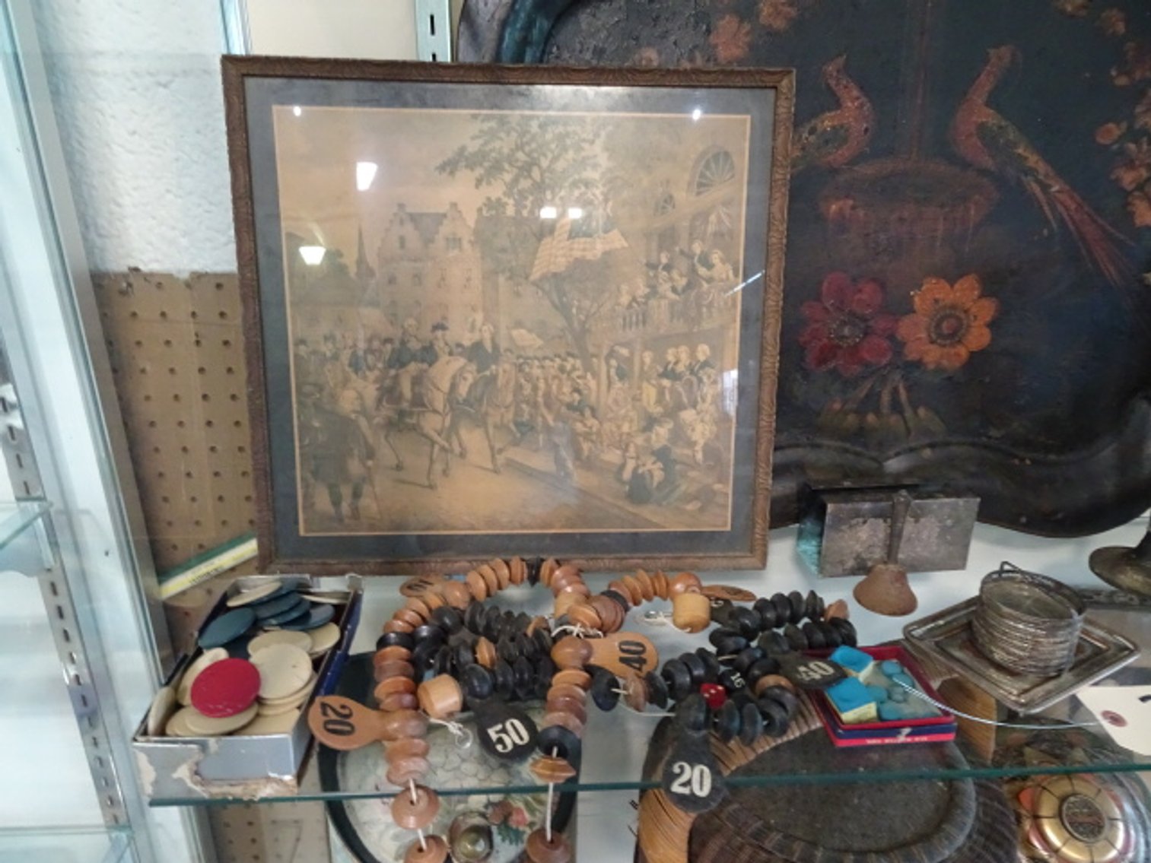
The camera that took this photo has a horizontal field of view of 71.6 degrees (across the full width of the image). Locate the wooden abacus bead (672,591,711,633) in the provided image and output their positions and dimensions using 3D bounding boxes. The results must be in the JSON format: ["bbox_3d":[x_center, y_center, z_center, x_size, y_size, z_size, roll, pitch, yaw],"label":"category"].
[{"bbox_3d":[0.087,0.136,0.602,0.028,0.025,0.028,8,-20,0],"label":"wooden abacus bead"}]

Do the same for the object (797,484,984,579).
[{"bbox_3d":[0.274,0.084,0.700,0.131,0.067,0.045,-1,22,-6],"label":"object"}]

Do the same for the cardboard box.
[{"bbox_3d":[-0.203,0.159,0.523,0.086,0.044,0.164,0,22,-3],"label":"cardboard box"}]

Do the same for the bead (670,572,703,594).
[{"bbox_3d":[0.090,0.125,0.644,0.027,0.024,0.025,0,22,-3],"label":"bead"}]

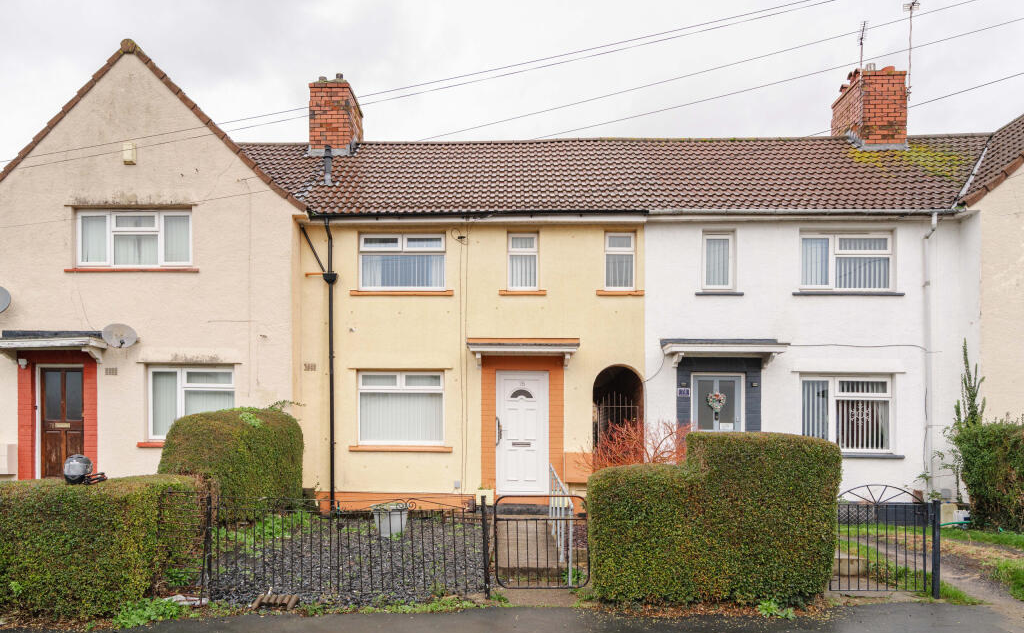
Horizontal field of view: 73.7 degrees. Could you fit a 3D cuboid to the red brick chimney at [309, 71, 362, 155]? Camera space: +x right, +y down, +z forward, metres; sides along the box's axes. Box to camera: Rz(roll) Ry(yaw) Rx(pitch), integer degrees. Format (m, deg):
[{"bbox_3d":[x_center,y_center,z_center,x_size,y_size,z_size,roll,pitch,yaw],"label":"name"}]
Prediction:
[{"bbox_3d":[-3.560,-3.840,13.750,0.820,1.550,1.200,0,0,0],"label":"red brick chimney"}]

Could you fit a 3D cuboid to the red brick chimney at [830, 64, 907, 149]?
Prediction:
[{"bbox_3d":[6.598,-3.670,12.648,0.800,1.580,1.300,0,0,4],"label":"red brick chimney"}]

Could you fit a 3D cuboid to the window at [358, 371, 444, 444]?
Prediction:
[{"bbox_3d":[-1.810,1.507,11.207,1.435,1.198,0.100,0,0,4],"label":"window"}]

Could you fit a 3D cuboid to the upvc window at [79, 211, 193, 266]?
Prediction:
[{"bbox_3d":[-6.166,-1.264,11.150,1.976,0.918,0.100,0,0,4],"label":"upvc window"}]

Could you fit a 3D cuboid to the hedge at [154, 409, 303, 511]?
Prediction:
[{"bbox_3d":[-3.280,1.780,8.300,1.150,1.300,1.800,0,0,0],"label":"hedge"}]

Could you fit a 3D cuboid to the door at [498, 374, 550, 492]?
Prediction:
[{"bbox_3d":[0.183,1.915,11.220,0.876,2.038,0.100,0,0,0],"label":"door"}]

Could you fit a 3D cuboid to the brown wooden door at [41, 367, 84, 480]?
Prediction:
[{"bbox_3d":[-7.394,1.824,11.256,0.788,1.957,0.060,0,0,4],"label":"brown wooden door"}]

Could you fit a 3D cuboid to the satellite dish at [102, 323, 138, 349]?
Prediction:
[{"bbox_3d":[-5.935,0.288,10.350,0.540,0.400,0.280,0,0,-30],"label":"satellite dish"}]

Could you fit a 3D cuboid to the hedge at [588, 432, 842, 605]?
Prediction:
[{"bbox_3d":[1.969,1.950,6.950,2.328,1.560,0.900,0,0,4],"label":"hedge"}]

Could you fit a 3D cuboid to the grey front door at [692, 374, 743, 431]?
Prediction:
[{"bbox_3d":[3.386,1.935,11.220,0.855,2.013,0.100,0,0,0],"label":"grey front door"}]

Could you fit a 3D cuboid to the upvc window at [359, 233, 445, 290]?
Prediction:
[{"bbox_3d":[-1.803,-0.891,11.270,1.428,0.941,0.100,0,0,0],"label":"upvc window"}]

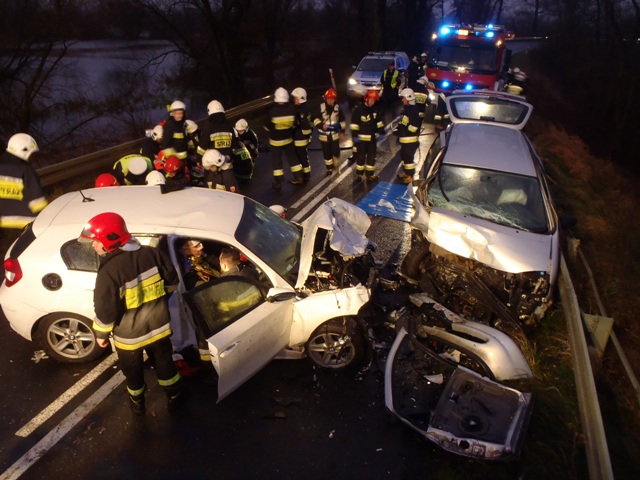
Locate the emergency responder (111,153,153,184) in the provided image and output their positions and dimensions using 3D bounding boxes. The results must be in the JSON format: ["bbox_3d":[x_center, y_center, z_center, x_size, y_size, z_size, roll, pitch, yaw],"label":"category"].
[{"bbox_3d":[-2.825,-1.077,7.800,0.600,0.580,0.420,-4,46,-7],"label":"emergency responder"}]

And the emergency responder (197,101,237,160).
[{"bbox_3d":[-1.833,-1.606,9.374,0.680,1.800,0.500,-5,25,-16],"label":"emergency responder"}]

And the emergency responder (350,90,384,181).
[{"bbox_3d":[0.980,-2.130,10.530,0.660,1.830,0.450,-3,24,-5],"label":"emergency responder"}]

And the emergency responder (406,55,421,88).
[{"bbox_3d":[3.140,-5.330,17.600,0.450,1.780,0.550,-14,28,-27],"label":"emergency responder"}]

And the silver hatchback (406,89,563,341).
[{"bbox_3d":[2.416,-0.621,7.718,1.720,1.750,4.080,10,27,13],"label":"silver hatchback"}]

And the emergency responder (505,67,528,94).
[{"bbox_3d":[6.351,-4.794,17.158,0.620,1.760,0.500,5,24,11],"label":"emergency responder"}]

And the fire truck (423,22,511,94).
[{"bbox_3d":[6.111,-7.192,21.075,2.450,3.050,7.200,11,25,17],"label":"fire truck"}]

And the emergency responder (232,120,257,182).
[{"bbox_3d":[-1.570,-1.920,10.900,0.600,1.200,0.650,-5,25,-10],"label":"emergency responder"}]

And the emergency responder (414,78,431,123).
[{"bbox_3d":[2.620,-3.480,13.600,0.600,1.720,0.500,-14,28,-27],"label":"emergency responder"}]

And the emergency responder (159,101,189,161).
[{"bbox_3d":[-2.498,-1.632,9.461,0.580,1.780,0.450,-10,26,-21],"label":"emergency responder"}]

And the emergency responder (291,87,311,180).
[{"bbox_3d":[-0.380,-2.120,10.470,0.480,1.850,0.550,-20,31,-37],"label":"emergency responder"}]

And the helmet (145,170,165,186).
[{"bbox_3d":[-2.340,-0.860,7.420,0.280,0.260,0.320,-18,30,-34],"label":"helmet"}]

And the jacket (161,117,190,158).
[{"bbox_3d":[-2.650,-1.900,9.500,0.600,0.780,0.450,-11,27,-23],"label":"jacket"}]

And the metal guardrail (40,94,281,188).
[{"bbox_3d":[-3.147,-2.541,12.740,0.320,0.720,8.970,9,26,20],"label":"metal guardrail"}]

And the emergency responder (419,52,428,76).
[{"bbox_3d":[4.293,-6.962,21.902,0.600,1.830,0.450,8,25,14],"label":"emergency responder"}]

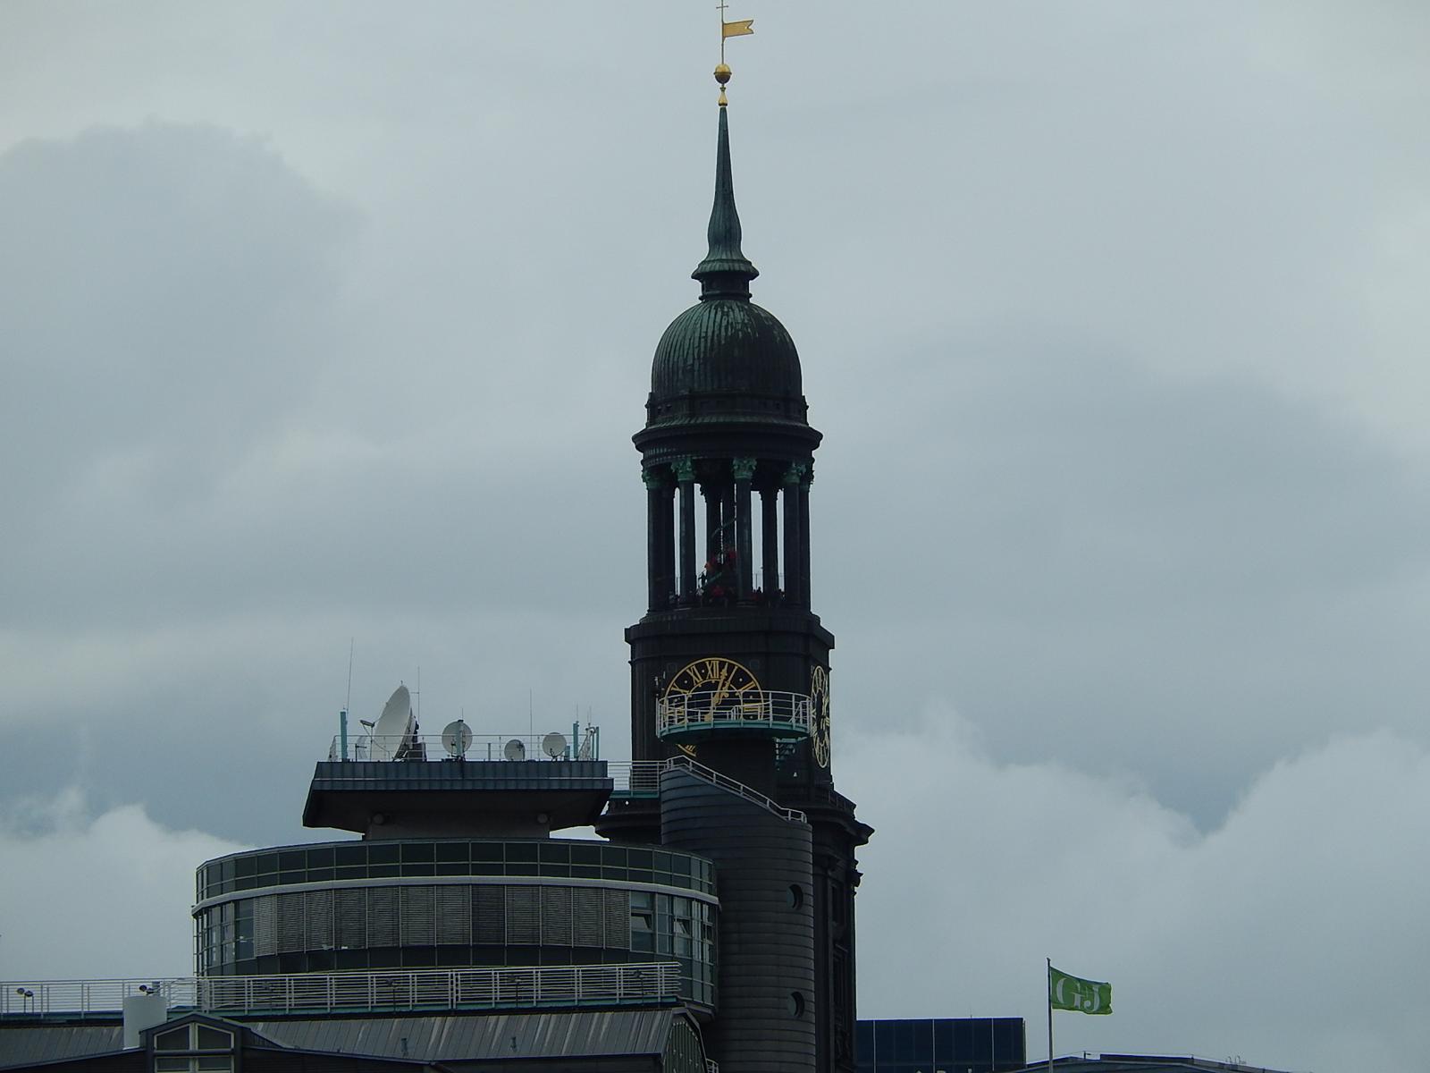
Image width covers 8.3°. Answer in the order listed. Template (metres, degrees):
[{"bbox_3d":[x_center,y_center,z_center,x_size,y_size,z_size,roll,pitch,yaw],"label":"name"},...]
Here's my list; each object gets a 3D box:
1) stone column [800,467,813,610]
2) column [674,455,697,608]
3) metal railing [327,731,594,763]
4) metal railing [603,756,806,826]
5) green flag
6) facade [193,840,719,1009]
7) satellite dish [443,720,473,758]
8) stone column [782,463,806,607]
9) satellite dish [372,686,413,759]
[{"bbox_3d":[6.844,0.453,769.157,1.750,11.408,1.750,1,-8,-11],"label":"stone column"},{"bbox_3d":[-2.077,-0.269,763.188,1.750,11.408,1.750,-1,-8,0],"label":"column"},{"bbox_3d":[-9.739,8.105,380.000,10.406,1.350,7.500,0,-8,-4],"label":"metal railing"},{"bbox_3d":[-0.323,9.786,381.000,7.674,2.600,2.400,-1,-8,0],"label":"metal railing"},{"bbox_3d":[13.156,16.309,355.000,2.300,1.800,0.350,0,-8,-6],"label":"green flag"},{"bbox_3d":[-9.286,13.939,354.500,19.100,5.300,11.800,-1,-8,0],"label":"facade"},{"bbox_3d":[-9.239,7.271,355.000,1.100,1.350,0.650,-2,-8,10],"label":"satellite dish"},{"bbox_3d":[6.299,-0.089,784.000,1.750,11.600,1.750,-1,-8,0],"label":"stone column"},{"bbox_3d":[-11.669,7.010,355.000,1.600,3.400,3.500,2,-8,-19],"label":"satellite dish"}]

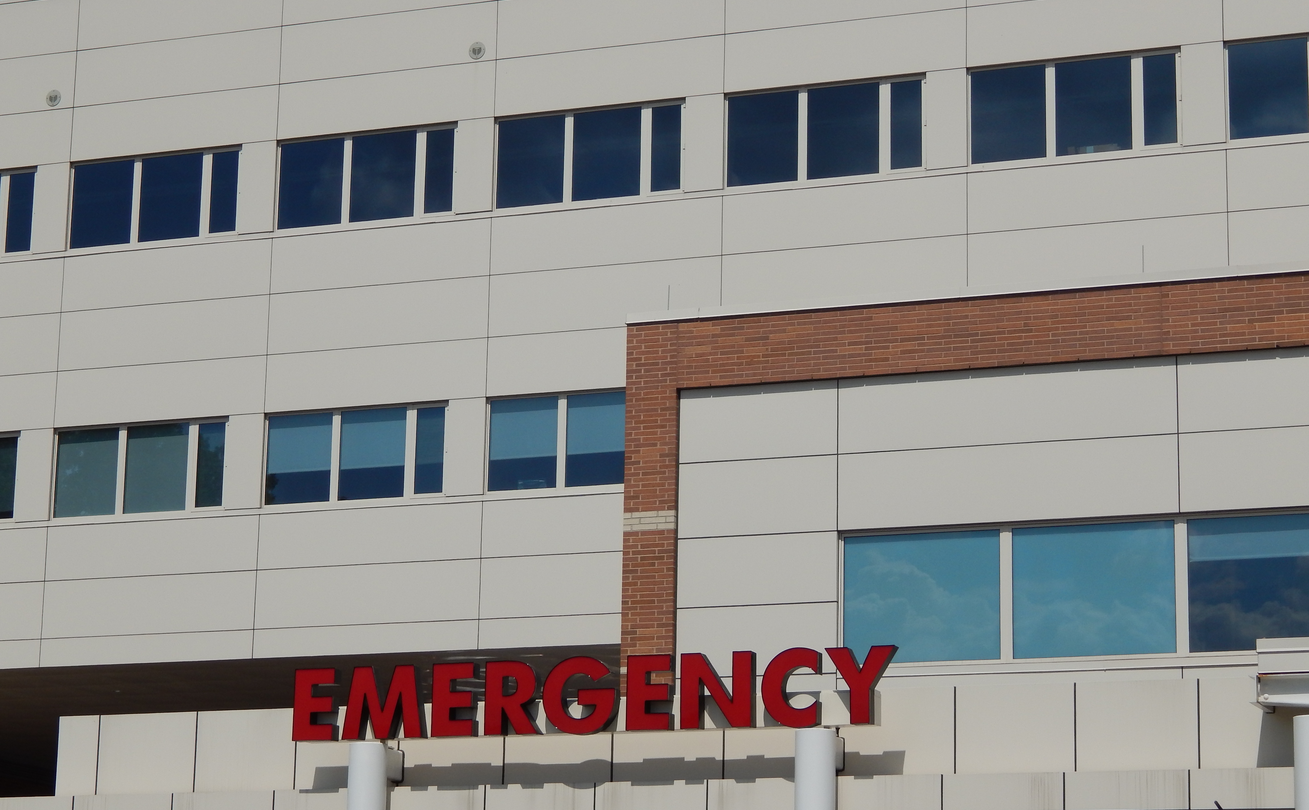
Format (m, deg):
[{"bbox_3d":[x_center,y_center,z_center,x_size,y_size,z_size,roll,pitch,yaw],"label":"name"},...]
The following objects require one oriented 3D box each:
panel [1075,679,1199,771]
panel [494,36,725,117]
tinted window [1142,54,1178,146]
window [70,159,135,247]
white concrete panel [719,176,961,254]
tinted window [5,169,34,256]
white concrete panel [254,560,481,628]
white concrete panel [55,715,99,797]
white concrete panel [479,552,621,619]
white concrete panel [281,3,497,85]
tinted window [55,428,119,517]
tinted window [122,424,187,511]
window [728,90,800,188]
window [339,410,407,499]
[{"bbox_3d":[3.873,2.571,26.019,0.999,0.711,0.100,-4,-14,21],"label":"panel"},{"bbox_3d":[-0.682,-5.043,50.132,3.790,0.925,0.120,-4,-14,21],"label":"panel"},{"bbox_3d":[7.337,-4.418,47.179,0.503,1.347,0.080,-4,-14,21],"label":"tinted window"},{"bbox_3d":[-8.992,-3.260,53.125,1.126,1.418,0.100,-4,-14,21],"label":"window"},{"bbox_3d":[2.745,-2.728,46.974,3.698,0.892,0.100,-4,-14,21],"label":"white concrete panel"},{"bbox_3d":[-10.475,-3.174,53.834,0.505,1.362,0.070,-4,-14,21],"label":"tinted window"},{"bbox_3d":[-4.393,2.922,49.898,3.822,0.932,0.100,-4,-14,21],"label":"white concrete panel"},{"bbox_3d":[-5.881,3.605,33.335,0.482,0.823,0.100,-4,-14,21],"label":"white concrete panel"},{"bbox_3d":[-0.845,2.678,48.729,3.838,0.937,0.100,-4,-14,21],"label":"white concrete panel"},{"bbox_3d":[-4.256,-5.768,52.089,3.789,0.963,0.100,-4,-14,21],"label":"white concrete panel"},{"bbox_3d":[-9.070,1.092,52.115,1.096,1.391,0.100,-4,-14,21],"label":"tinted window"},{"bbox_3d":[-7.956,1.023,52.025,1.109,1.421,0.080,-4,-14,21],"label":"tinted window"},{"bbox_3d":[1.632,-3.989,48.757,1.115,1.407,0.060,-4,-14,21],"label":"window"},{"bbox_3d":[-4.352,0.770,50.298,1.100,1.404,0.100,-4,-14,21],"label":"window"}]

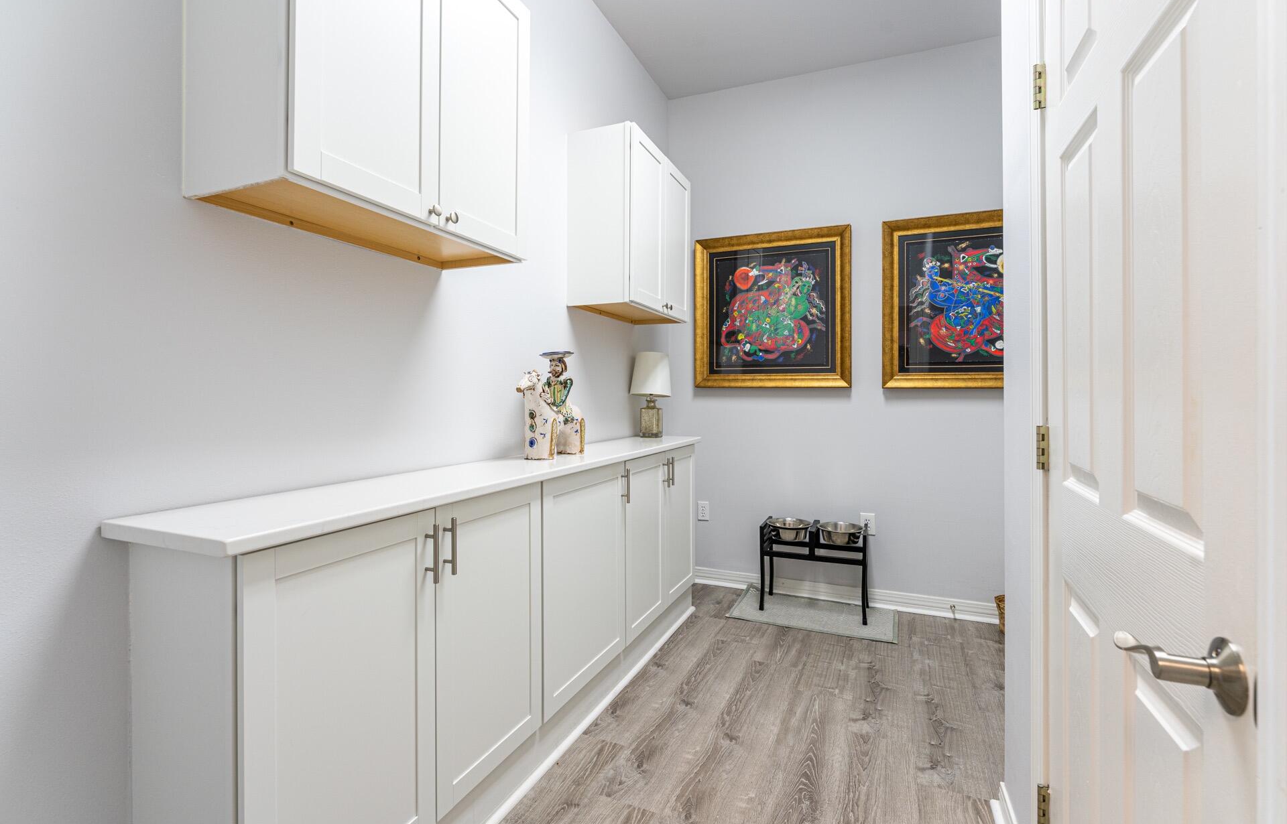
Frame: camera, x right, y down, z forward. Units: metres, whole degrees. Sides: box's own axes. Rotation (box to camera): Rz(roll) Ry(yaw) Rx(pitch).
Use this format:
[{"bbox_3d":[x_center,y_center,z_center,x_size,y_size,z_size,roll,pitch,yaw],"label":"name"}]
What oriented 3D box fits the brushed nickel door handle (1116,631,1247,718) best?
[{"bbox_3d":[0.521,0.237,0.571,0.060,0.066,0.145,0,1,24],"label":"brushed nickel door handle"}]

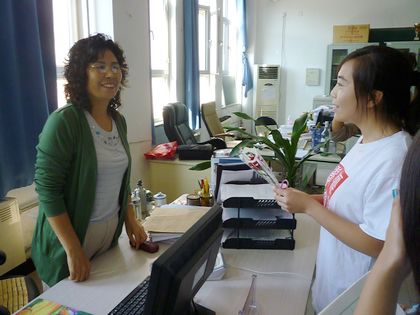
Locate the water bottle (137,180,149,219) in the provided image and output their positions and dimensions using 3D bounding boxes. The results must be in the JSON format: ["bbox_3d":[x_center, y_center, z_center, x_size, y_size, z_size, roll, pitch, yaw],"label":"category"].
[{"bbox_3d":[-0.388,0.233,2.019,0.066,0.230,0.066,0,13,0],"label":"water bottle"}]

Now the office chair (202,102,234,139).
[{"bbox_3d":[0.248,-0.318,5.630,0.660,1.130,0.620,6,15,23],"label":"office chair"}]

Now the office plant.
[{"bbox_3d":[0.304,0.010,2.202,0.770,0.580,0.620,0,13,0],"label":"office plant"}]

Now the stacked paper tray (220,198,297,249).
[{"bbox_3d":[0.229,0.280,1.756,0.330,0.262,0.250,-1,13,-2],"label":"stacked paper tray"}]

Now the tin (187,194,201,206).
[{"bbox_3d":[-0.101,0.281,2.154,0.086,0.075,0.086,0,13,0],"label":"tin"}]

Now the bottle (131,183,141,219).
[{"bbox_3d":[-0.415,0.252,1.962,0.062,0.220,0.062,0,13,0],"label":"bottle"}]

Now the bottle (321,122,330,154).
[{"bbox_3d":[1.172,-0.187,3.574,0.090,0.330,0.090,0,13,0],"label":"bottle"}]

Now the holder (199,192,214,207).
[{"bbox_3d":[-0.021,0.275,2.152,0.088,0.088,0.088,0,13,0],"label":"holder"}]

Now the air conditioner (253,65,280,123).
[{"bbox_3d":[1.208,-1.096,7.603,0.500,1.730,0.310,-2,14,-8],"label":"air conditioner"}]

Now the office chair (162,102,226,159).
[{"bbox_3d":[-0.217,-0.240,5.237,0.700,1.160,0.660,6,15,23],"label":"office chair"}]

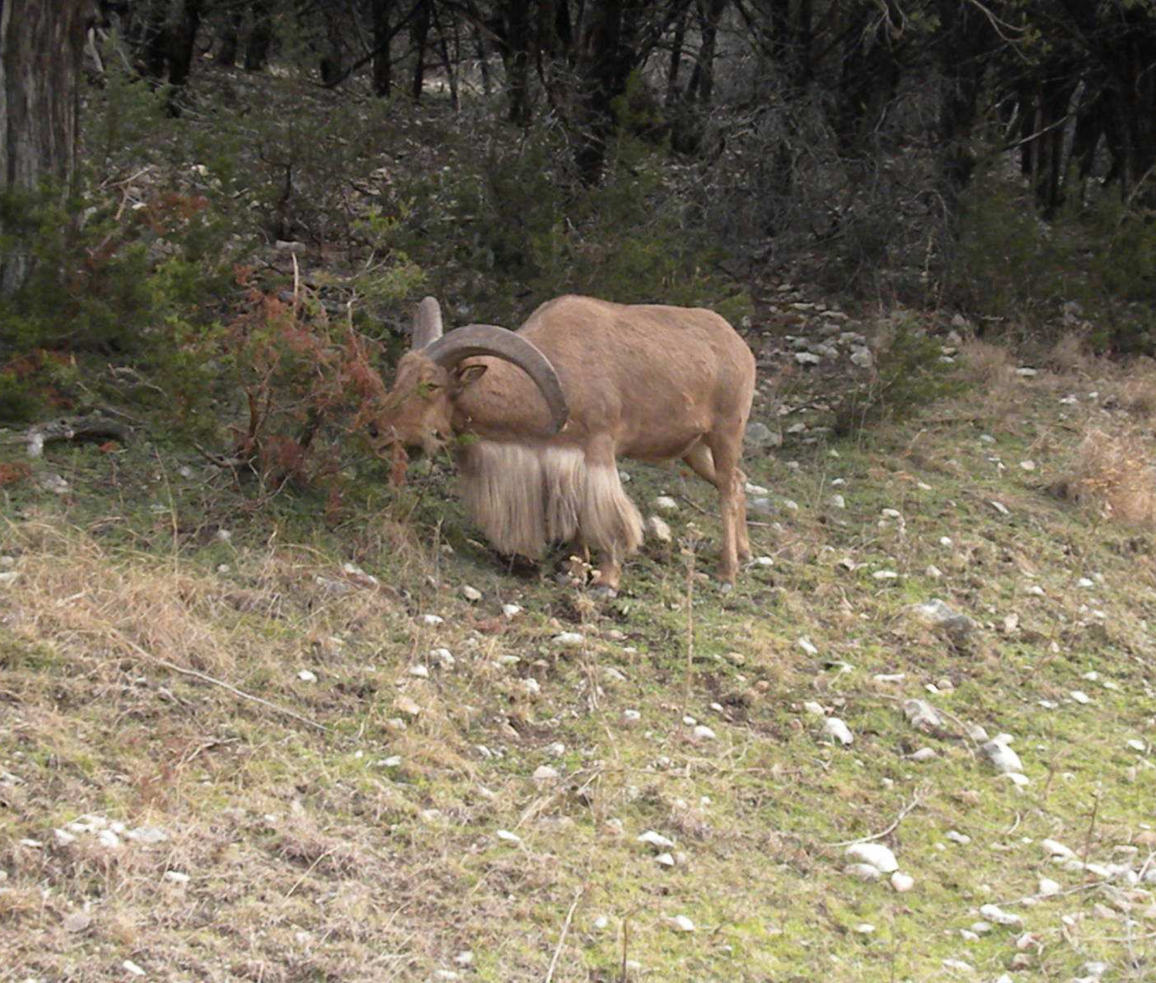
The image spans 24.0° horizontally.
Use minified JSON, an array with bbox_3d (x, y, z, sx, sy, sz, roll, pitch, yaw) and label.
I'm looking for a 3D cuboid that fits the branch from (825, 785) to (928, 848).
[{"bbox_3d":[0.791,0.857,7.200,0.330,0.110,0.120,-4,6,-38],"label":"branch"}]

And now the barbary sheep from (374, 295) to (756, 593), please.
[{"bbox_3d":[-0.043,-0.152,9.100,1.360,0.970,0.500,-4,8,-33],"label":"barbary sheep"}]

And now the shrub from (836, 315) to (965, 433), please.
[{"bbox_3d":[1.305,-0.477,11.100,0.520,0.450,0.450,0,5,0],"label":"shrub"}]

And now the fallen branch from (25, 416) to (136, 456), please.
[{"bbox_3d":[-1.956,-0.222,10.700,0.460,0.125,0.160,-2,6,-25],"label":"fallen branch"}]

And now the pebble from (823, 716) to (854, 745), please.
[{"bbox_3d":[0.741,0.681,7.750,0.085,0.055,0.075,0,5,0],"label":"pebble"}]

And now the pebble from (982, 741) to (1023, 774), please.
[{"bbox_3d":[1.176,0.737,7.550,0.115,0.070,0.090,0,5,0],"label":"pebble"}]

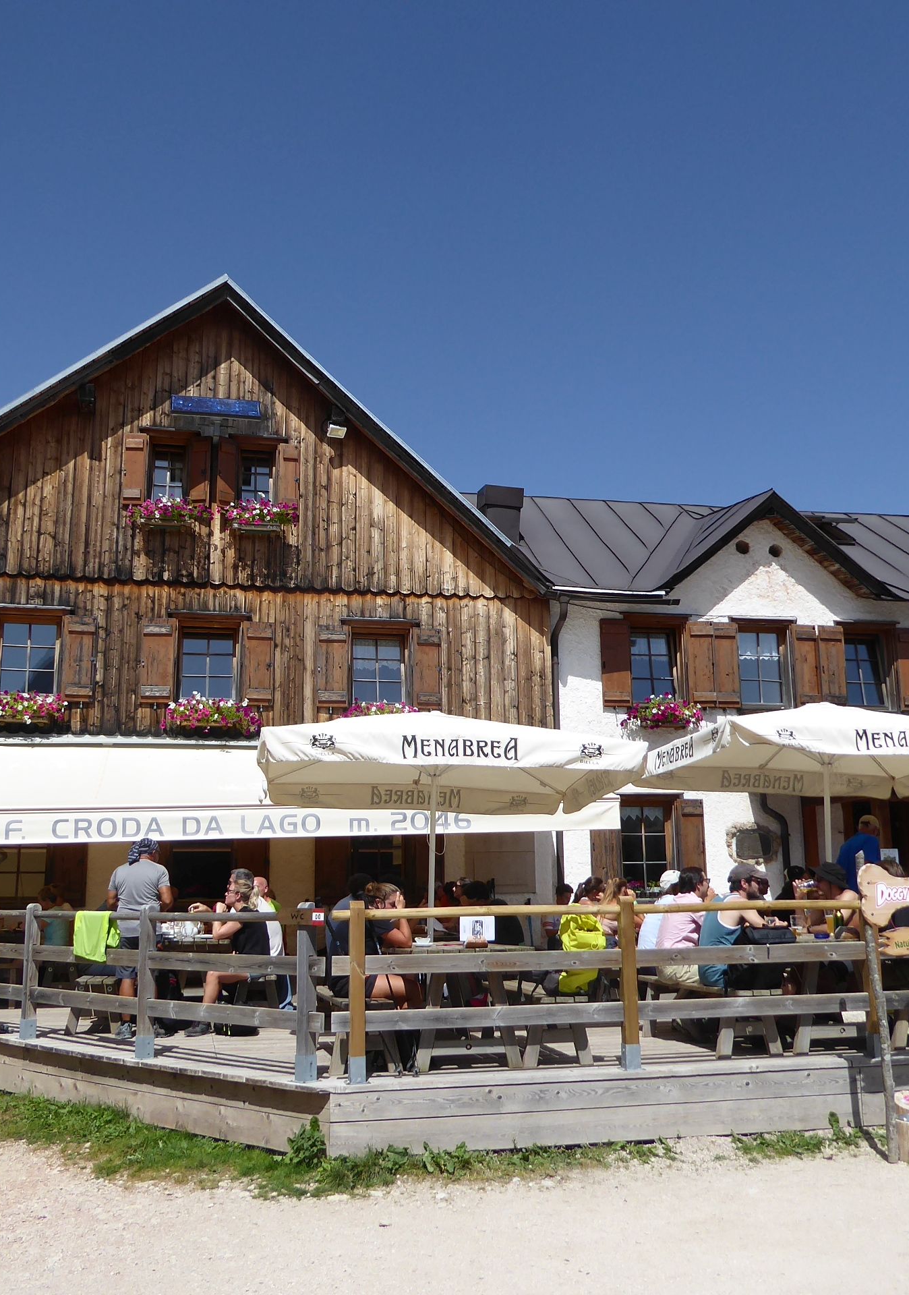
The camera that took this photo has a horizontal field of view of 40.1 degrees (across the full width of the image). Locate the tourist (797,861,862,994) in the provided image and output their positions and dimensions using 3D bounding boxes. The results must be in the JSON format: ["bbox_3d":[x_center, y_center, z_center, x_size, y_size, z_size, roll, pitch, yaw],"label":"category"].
[{"bbox_3d":[3.119,2.432,9.959,0.800,1.400,0.520,2,-12,-13],"label":"tourist"}]

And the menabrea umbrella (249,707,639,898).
[{"bbox_3d":[-0.168,1.973,11.191,3.000,2.860,3.000,1,-12,-8],"label":"menabrea umbrella"}]

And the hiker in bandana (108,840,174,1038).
[{"bbox_3d":[-2.764,2.543,10.988,0.580,1.720,0.360,-2,-11,6],"label":"hiker in bandana"}]

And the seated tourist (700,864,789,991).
[{"bbox_3d":[2.277,2.412,9.812,0.800,1.400,0.520,2,-12,-13],"label":"seated tourist"}]

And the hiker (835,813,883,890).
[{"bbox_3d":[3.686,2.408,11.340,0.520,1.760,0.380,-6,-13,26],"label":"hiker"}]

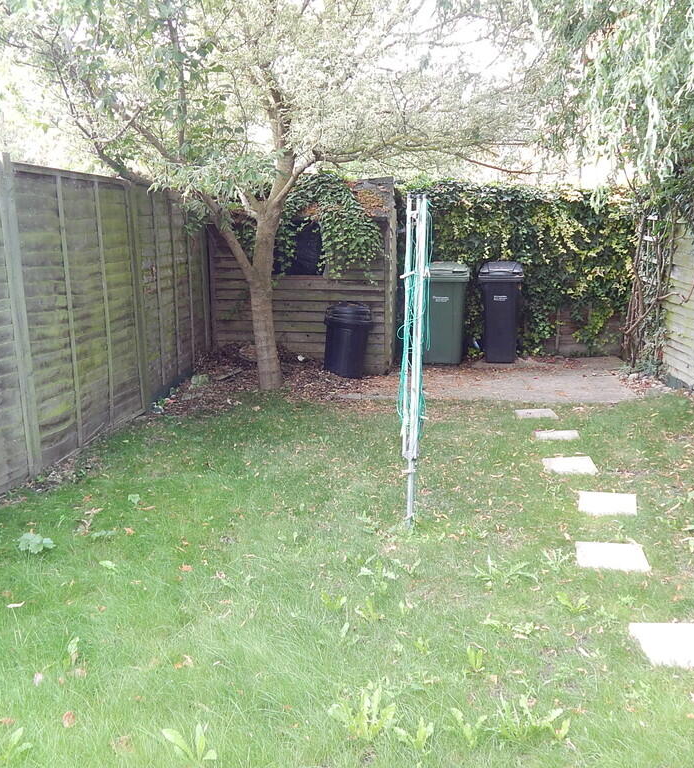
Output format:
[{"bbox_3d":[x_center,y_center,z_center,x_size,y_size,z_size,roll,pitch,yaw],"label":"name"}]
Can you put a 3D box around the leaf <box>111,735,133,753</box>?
[{"bbox_3d":[-0.642,1.027,2.367,0.063,0.020,0.074,0,11,2],"label":"leaf"}]

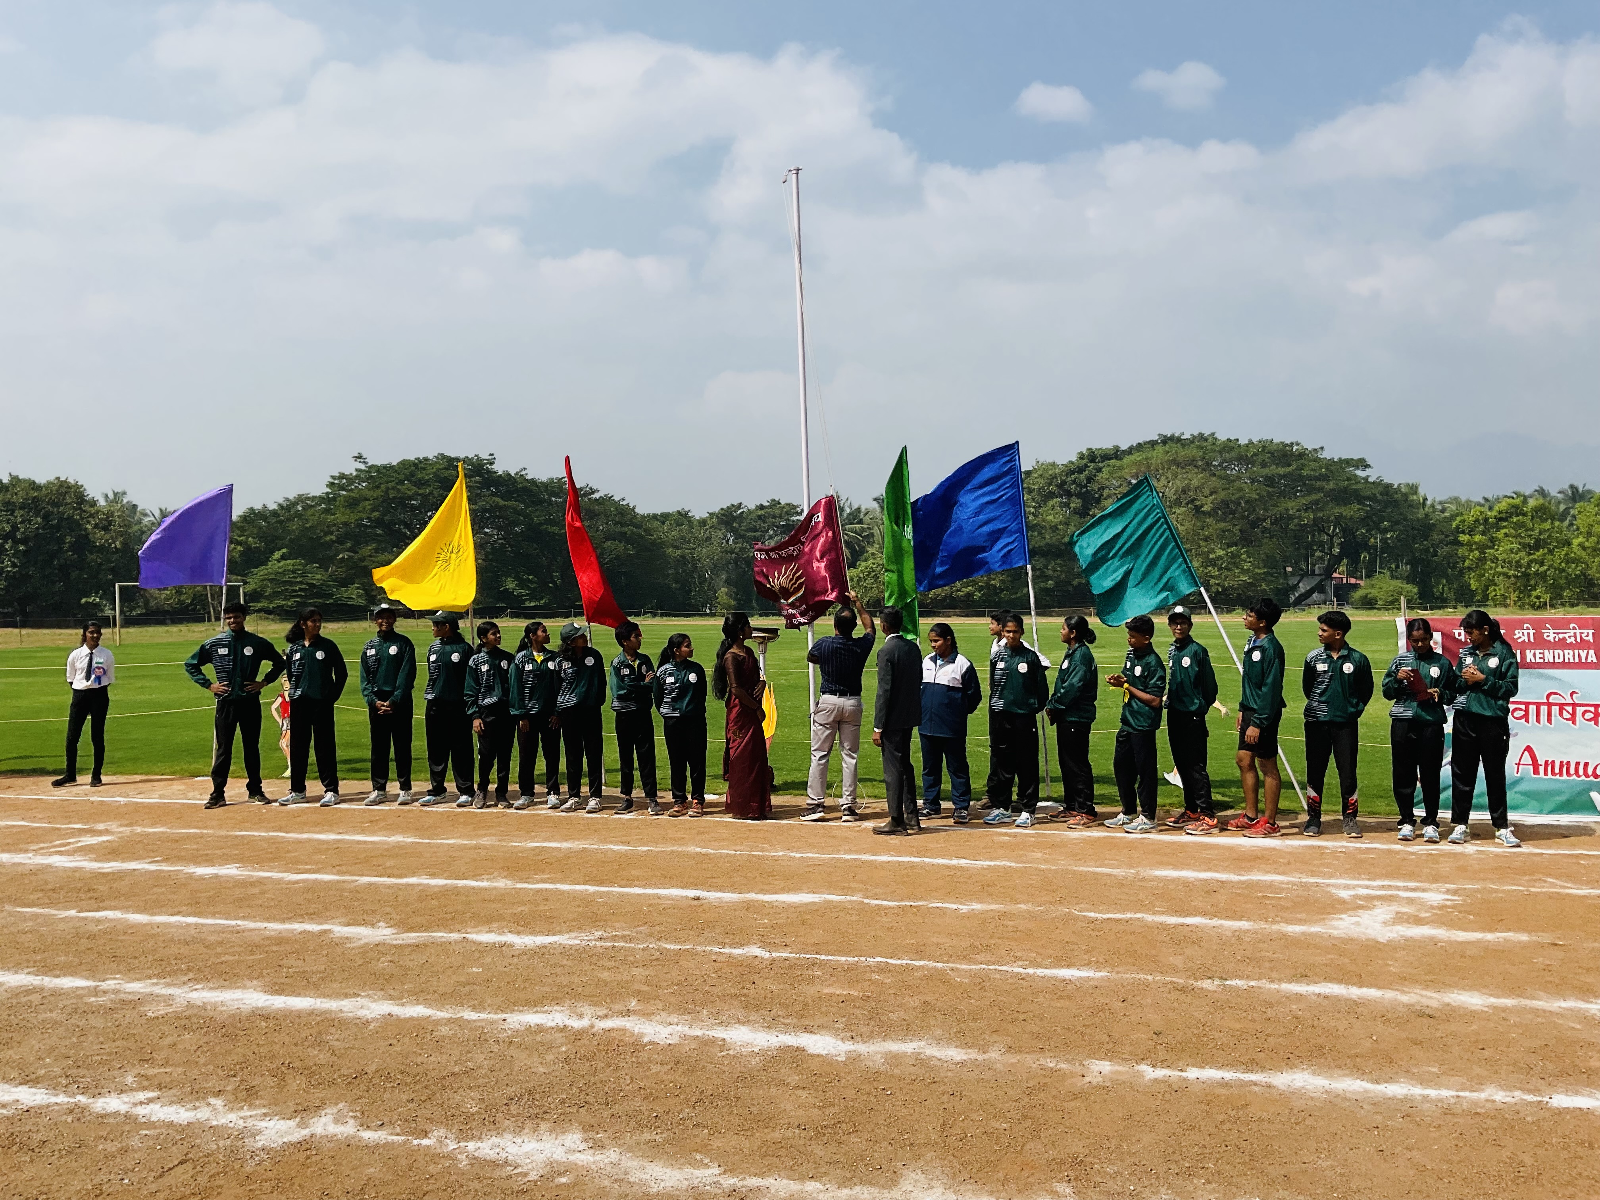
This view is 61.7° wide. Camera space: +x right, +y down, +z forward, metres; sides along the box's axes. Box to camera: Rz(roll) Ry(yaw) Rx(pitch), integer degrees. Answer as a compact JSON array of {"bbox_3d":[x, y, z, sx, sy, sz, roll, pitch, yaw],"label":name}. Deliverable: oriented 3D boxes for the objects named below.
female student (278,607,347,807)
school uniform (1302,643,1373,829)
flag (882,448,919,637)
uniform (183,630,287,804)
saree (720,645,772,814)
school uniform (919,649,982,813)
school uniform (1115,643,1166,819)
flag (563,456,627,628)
[{"bbox_3d":[-4.177,0.900,11.499,0.500,1.682,0.350,-1,0,5],"label":"female student"},{"bbox_3d":[3.910,0.987,9.750,0.490,1.346,0.300,0,0,25],"label":"school uniform"},{"bbox_3d":[0.884,-0.496,11.700,0.320,1.702,0.400,0,0,6],"label":"flag"},{"bbox_3d":[-4.911,1.000,11.650,0.850,1.460,0.320,-1,0,-22],"label":"uniform"},{"bbox_3d":[-0.422,1.053,10.650,0.400,1.370,0.420,-1,0,-2],"label":"saree"},{"bbox_3d":[1.180,1.028,10.500,0.460,1.283,0.310,0,0,19],"label":"school uniform"},{"bbox_3d":[2.519,0.982,9.930,0.330,1.290,0.420,-1,0,-32],"label":"school uniform"},{"bbox_3d":[-1.906,-0.536,12.500,0.580,1.597,0.400,0,0,-6],"label":"flag"}]

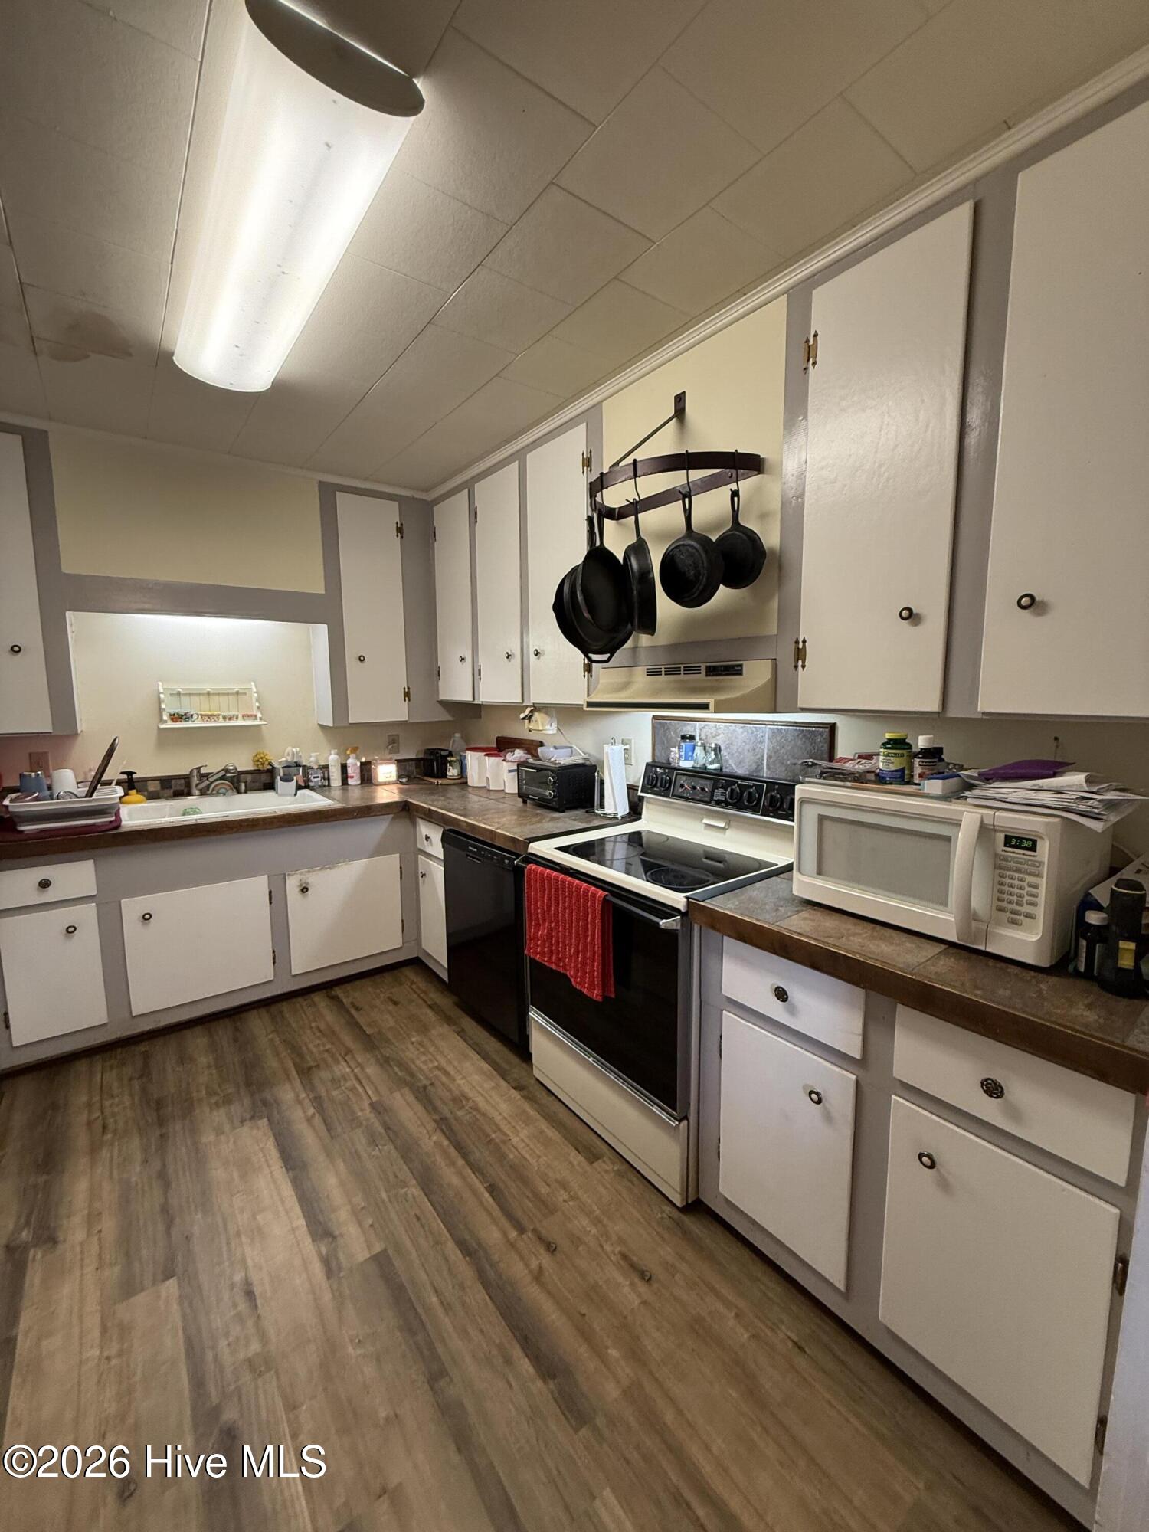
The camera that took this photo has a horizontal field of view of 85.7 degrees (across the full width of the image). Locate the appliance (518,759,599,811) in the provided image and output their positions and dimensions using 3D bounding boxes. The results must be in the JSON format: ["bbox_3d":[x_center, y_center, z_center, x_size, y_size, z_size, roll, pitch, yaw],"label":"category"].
[{"bbox_3d":[-0.092,0.093,2.938,0.230,0.200,0.370,-5,8,-33],"label":"appliance"}]

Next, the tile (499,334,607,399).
[{"bbox_3d":[-0.050,-1.307,2.030,0.294,0.020,0.303,-6,9,-36],"label":"tile"}]

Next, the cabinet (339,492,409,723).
[{"bbox_3d":[-1.124,-0.814,3.341,0.325,1.150,0.310,-6,9,-37],"label":"cabinet"}]

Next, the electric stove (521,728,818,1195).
[{"bbox_3d":[0.312,0.602,2.124,0.665,1.155,0.755,-6,9,-37],"label":"electric stove"}]

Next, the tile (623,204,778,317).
[{"bbox_3d":[0.315,-1.251,1.546,0.294,0.020,0.298,-6,9,-36],"label":"tile"}]

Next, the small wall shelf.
[{"bbox_3d":[-1.766,-0.302,3.012,0.455,0.210,0.120,-6,9,-37],"label":"small wall shelf"}]

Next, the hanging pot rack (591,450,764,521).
[{"bbox_3d":[0.219,-0.834,1.827,0.255,0.050,0.605,-6,9,-36],"label":"hanging pot rack"}]

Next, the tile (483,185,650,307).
[{"bbox_3d":[-0.018,-1.241,1.490,0.306,0.020,0.307,-6,9,-36],"label":"tile"}]

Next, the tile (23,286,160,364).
[{"bbox_3d":[-1.375,-1.264,1.780,0.306,0.020,0.302,-6,9,-36],"label":"tile"}]

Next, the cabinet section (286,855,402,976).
[{"bbox_3d":[-1.237,0.682,3.176,0.522,0.480,0.500,-6,9,-36],"label":"cabinet section"}]

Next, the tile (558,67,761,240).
[{"bbox_3d":[0.163,-1.221,1.262,0.305,0.018,0.305,-6,9,-37],"label":"tile"}]

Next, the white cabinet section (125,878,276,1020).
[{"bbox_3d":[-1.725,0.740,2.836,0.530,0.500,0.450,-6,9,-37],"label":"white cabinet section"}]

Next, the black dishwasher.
[{"bbox_3d":[-0.179,0.693,2.757,0.580,0.825,0.610,-6,9,-37],"label":"black dishwasher"}]

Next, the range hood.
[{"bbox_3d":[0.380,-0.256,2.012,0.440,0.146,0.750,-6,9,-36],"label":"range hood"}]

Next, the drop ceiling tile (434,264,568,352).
[{"bbox_3d":[-0.206,-1.277,1.747,0.305,0.018,0.305,-6,9,-37],"label":"drop ceiling tile"}]

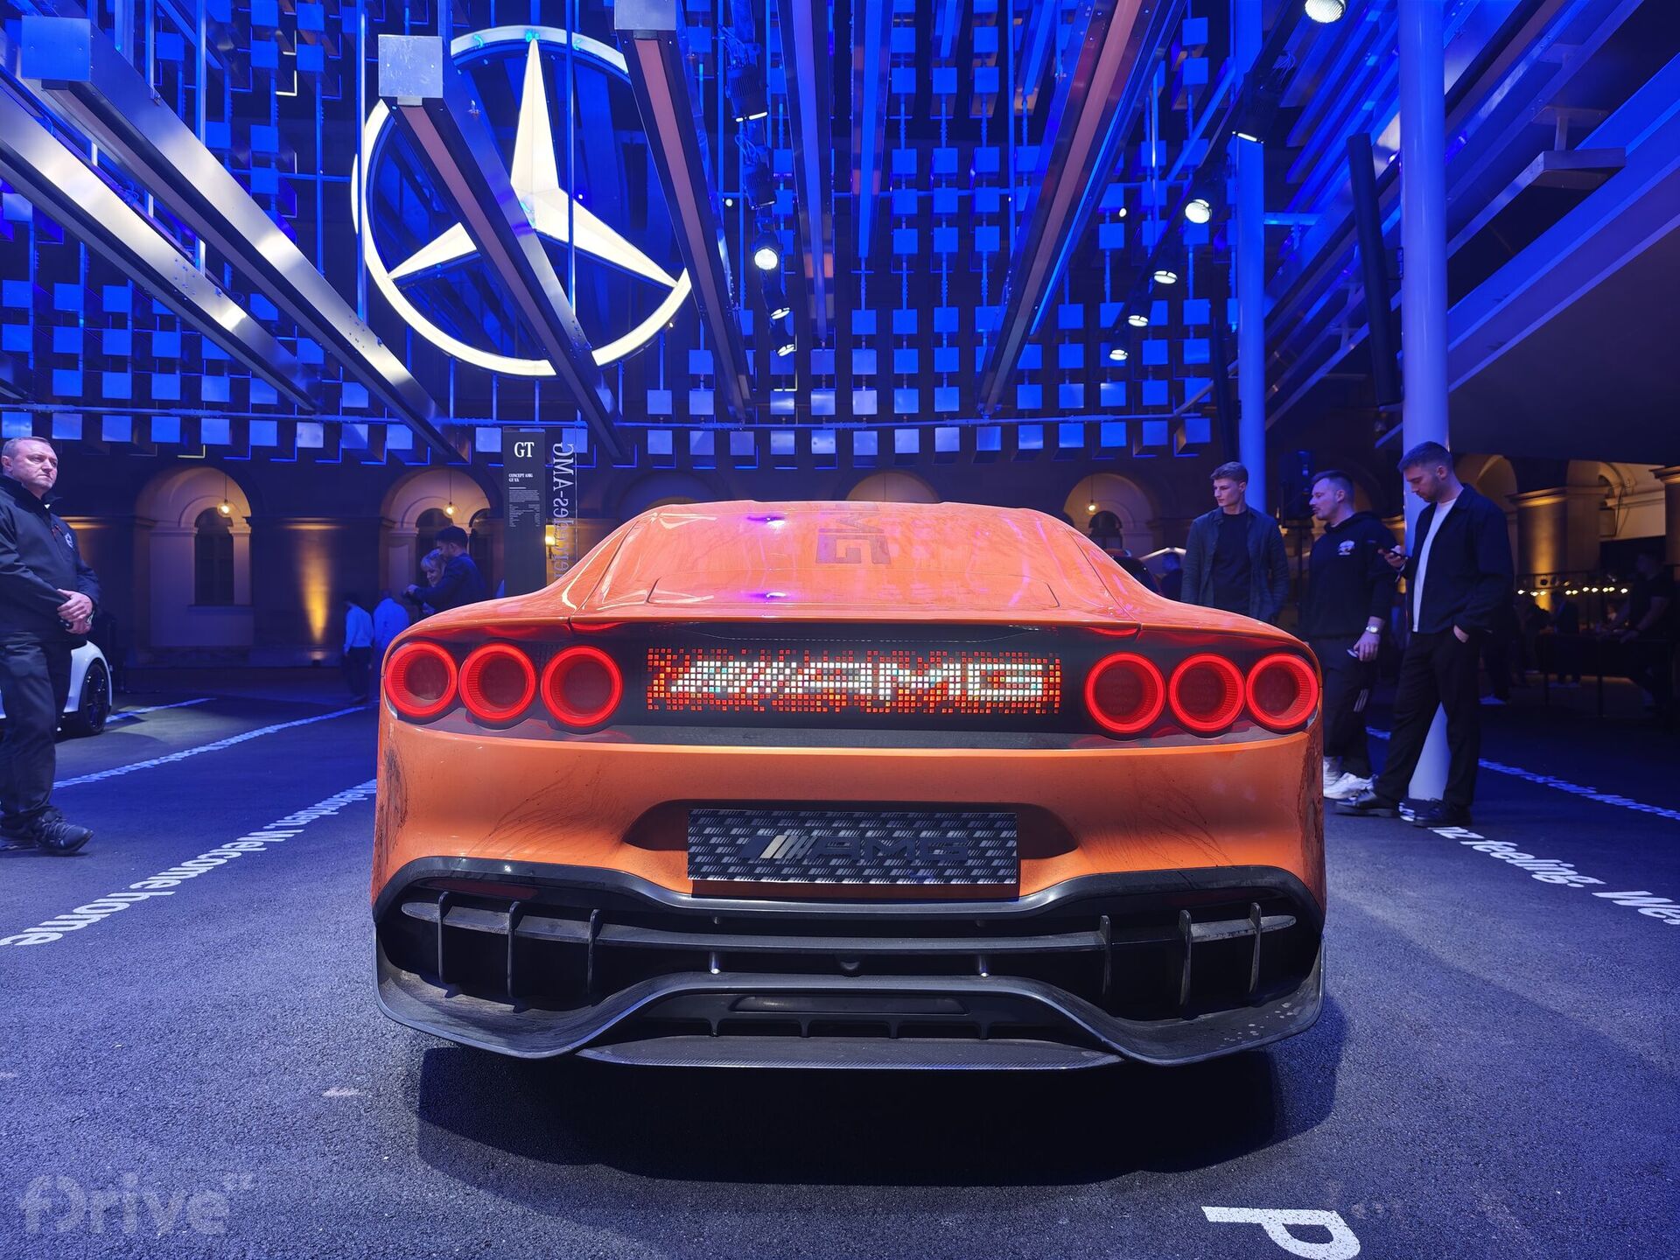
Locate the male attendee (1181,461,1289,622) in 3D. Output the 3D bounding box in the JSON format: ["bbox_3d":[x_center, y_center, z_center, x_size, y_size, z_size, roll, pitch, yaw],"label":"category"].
[{"bbox_3d":[2.160,-0.040,6.100,0.570,1.760,0.370,1,1,24],"label":"male attendee"}]

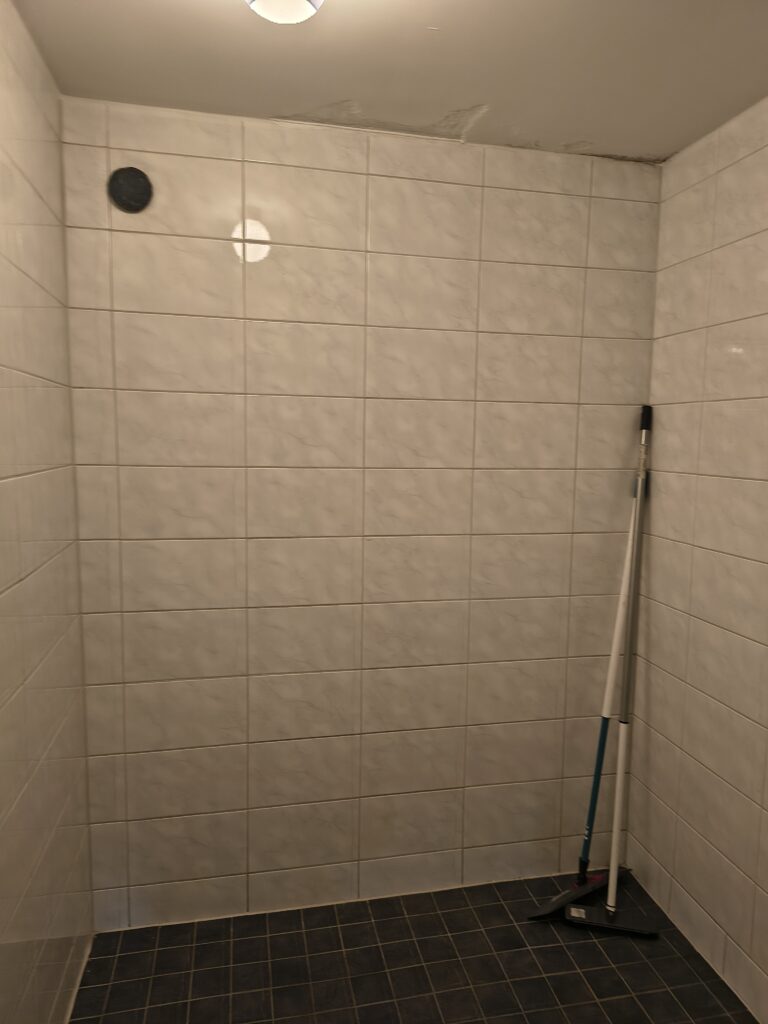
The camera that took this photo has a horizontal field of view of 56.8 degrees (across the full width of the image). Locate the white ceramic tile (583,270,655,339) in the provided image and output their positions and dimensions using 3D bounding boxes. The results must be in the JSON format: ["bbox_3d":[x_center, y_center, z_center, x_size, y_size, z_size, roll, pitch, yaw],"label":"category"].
[{"bbox_3d":[0.718,-0.633,2.164,0.234,0.198,0.010,-1,7,-13],"label":"white ceramic tile"}]

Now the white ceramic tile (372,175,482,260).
[{"bbox_3d":[0.116,-0.820,1.985,0.330,0.199,0.009,-1,7,-13],"label":"white ceramic tile"}]

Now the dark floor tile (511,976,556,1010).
[{"bbox_3d":[0.386,1.238,1.815,0.098,0.010,0.098,-1,6,-12],"label":"dark floor tile"}]

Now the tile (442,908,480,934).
[{"bbox_3d":[0.224,1.204,2.082,0.097,0.009,0.097,-1,6,-12],"label":"tile"}]

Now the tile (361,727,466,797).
[{"bbox_3d":[0.090,0.764,2.175,0.330,0.197,0.009,-1,7,-13],"label":"tile"}]

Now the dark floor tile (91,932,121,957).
[{"bbox_3d":[-0.772,1.210,1.978,0.076,0.010,0.098,-1,6,-12],"label":"dark floor tile"}]

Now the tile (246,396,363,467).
[{"bbox_3d":[-0.219,-0.226,1.992,0.331,0.197,0.010,-1,7,-13],"label":"tile"}]

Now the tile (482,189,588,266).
[{"bbox_3d":[0.442,-0.825,2.065,0.330,0.197,0.009,-1,7,-13],"label":"tile"}]

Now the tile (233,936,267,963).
[{"bbox_3d":[-0.365,1.205,1.945,0.097,0.009,0.097,0,6,-12],"label":"tile"}]

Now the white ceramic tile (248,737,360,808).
[{"bbox_3d":[-0.235,0.770,2.110,0.332,0.198,0.010,-1,7,-13],"label":"white ceramic tile"}]

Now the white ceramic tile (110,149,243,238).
[{"bbox_3d":[-0.532,-0.817,1.845,0.331,0.197,0.009,-1,7,-13],"label":"white ceramic tile"}]

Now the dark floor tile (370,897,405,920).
[{"bbox_3d":[0.004,1.202,2.150,0.099,0.009,0.099,-1,7,-13],"label":"dark floor tile"}]

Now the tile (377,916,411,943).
[{"bbox_3d":[0.027,1.210,2.047,0.097,0.009,0.097,0,7,-13],"label":"tile"}]

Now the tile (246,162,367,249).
[{"bbox_3d":[-0.208,-0.818,1.913,0.330,0.199,0.009,-1,7,-13],"label":"tile"}]

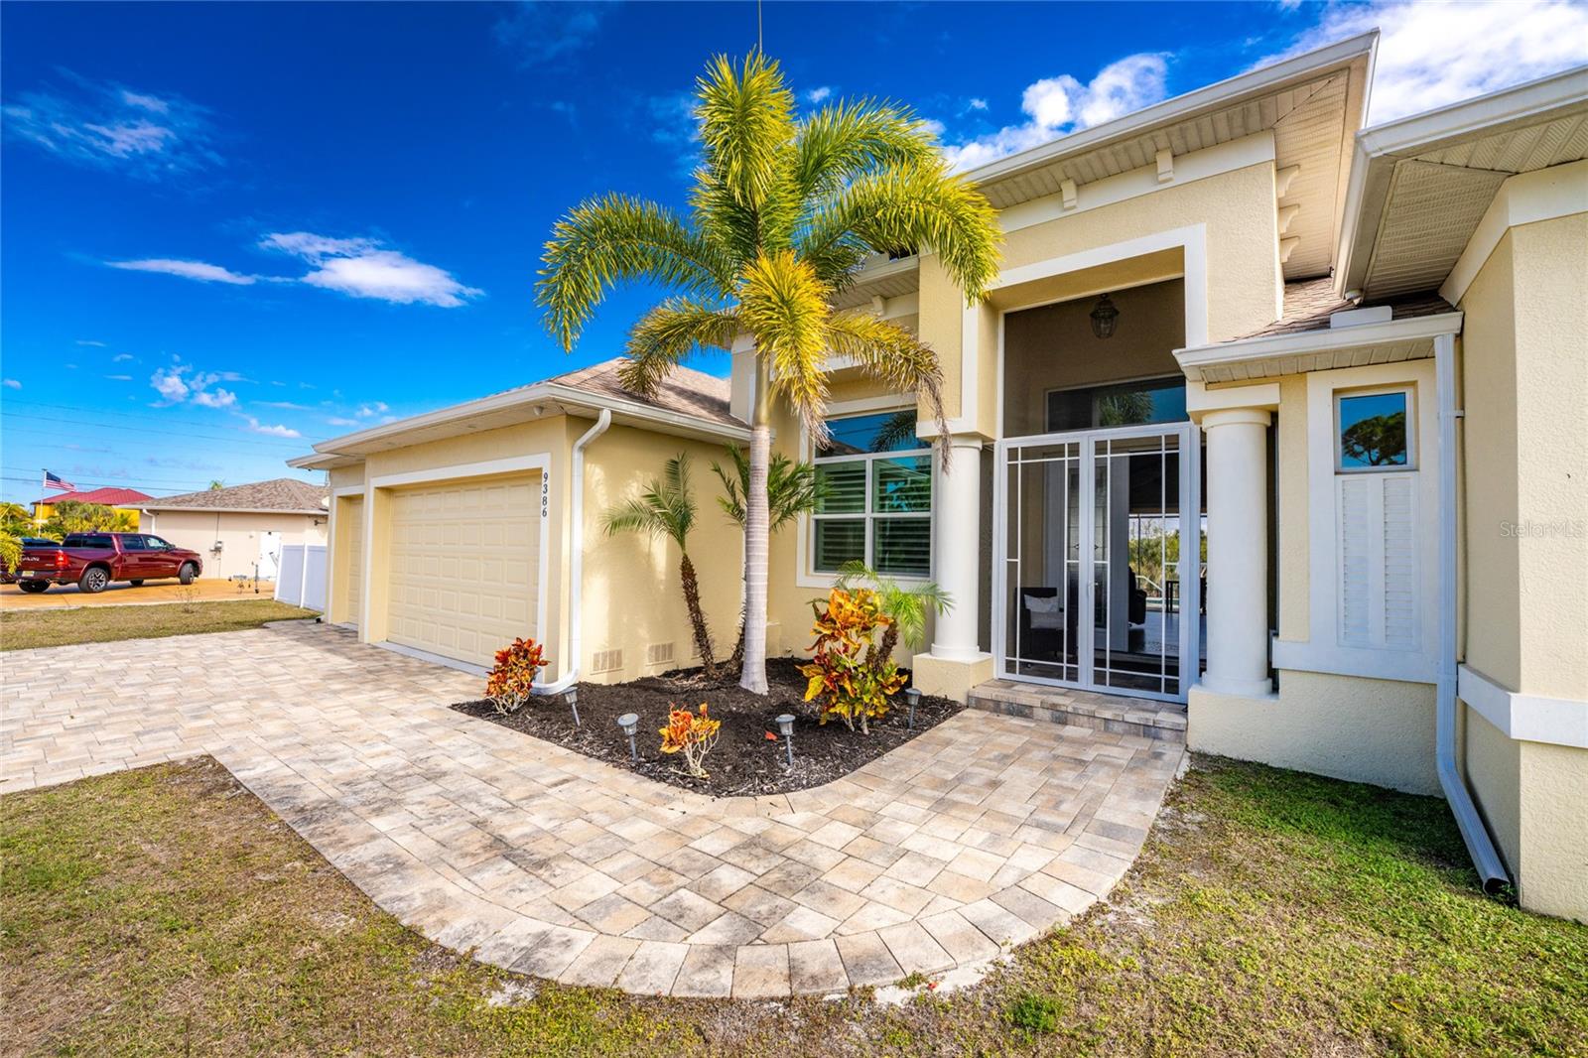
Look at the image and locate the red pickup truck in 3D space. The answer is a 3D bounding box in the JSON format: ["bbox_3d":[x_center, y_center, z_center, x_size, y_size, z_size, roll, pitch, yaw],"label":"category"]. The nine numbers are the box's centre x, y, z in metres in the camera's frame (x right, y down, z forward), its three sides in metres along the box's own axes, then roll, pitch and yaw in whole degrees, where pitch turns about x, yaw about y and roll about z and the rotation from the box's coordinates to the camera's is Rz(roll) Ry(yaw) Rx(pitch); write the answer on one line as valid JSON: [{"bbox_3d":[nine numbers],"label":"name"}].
[{"bbox_3d":[-24.200,1.130,22.000,2.080,1.960,5.900,1,-2,-8],"label":"red pickup truck"}]

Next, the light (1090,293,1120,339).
[{"bbox_3d":[3.433,-2.349,6.818,0.300,0.490,0.300,0,-2,38],"label":"light"}]

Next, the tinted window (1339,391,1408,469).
[{"bbox_3d":[4.257,-0.724,4.531,0.390,0.570,0.090,0,-2,38],"label":"tinted window"}]

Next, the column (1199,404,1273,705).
[{"bbox_3d":[3.717,0.183,5.179,0.470,2.310,0.470,0,-2,38],"label":"column"}]

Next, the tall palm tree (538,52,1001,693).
[{"bbox_3d":[-0.250,-1.520,6.200,4.400,6.300,4.200,1,-2,0],"label":"tall palm tree"}]

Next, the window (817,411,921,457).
[{"bbox_3d":[0.984,-1.209,8.011,1.720,0.520,0.100,0,-2,38],"label":"window"}]

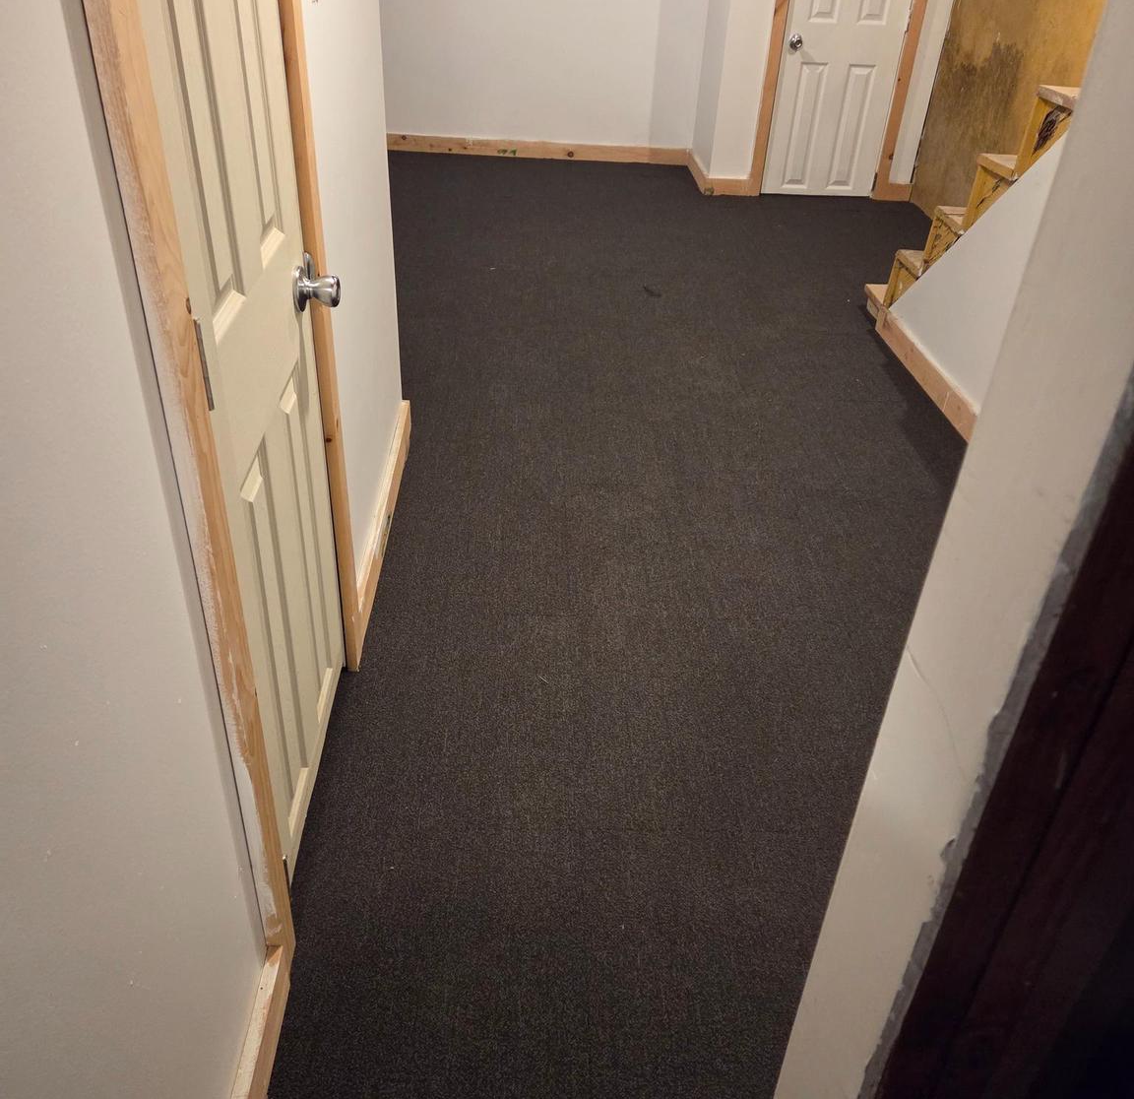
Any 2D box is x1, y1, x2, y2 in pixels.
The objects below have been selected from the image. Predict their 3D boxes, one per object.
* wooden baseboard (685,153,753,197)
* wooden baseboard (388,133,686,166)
[{"bbox_3d":[0.870,-2.149,5.731,0.276,0.093,0.652,0,34,-4],"label":"wooden baseboard"},{"bbox_3d":[-0.195,-2.383,5.993,1.847,0.093,0.020,3,34,0],"label":"wooden baseboard"}]

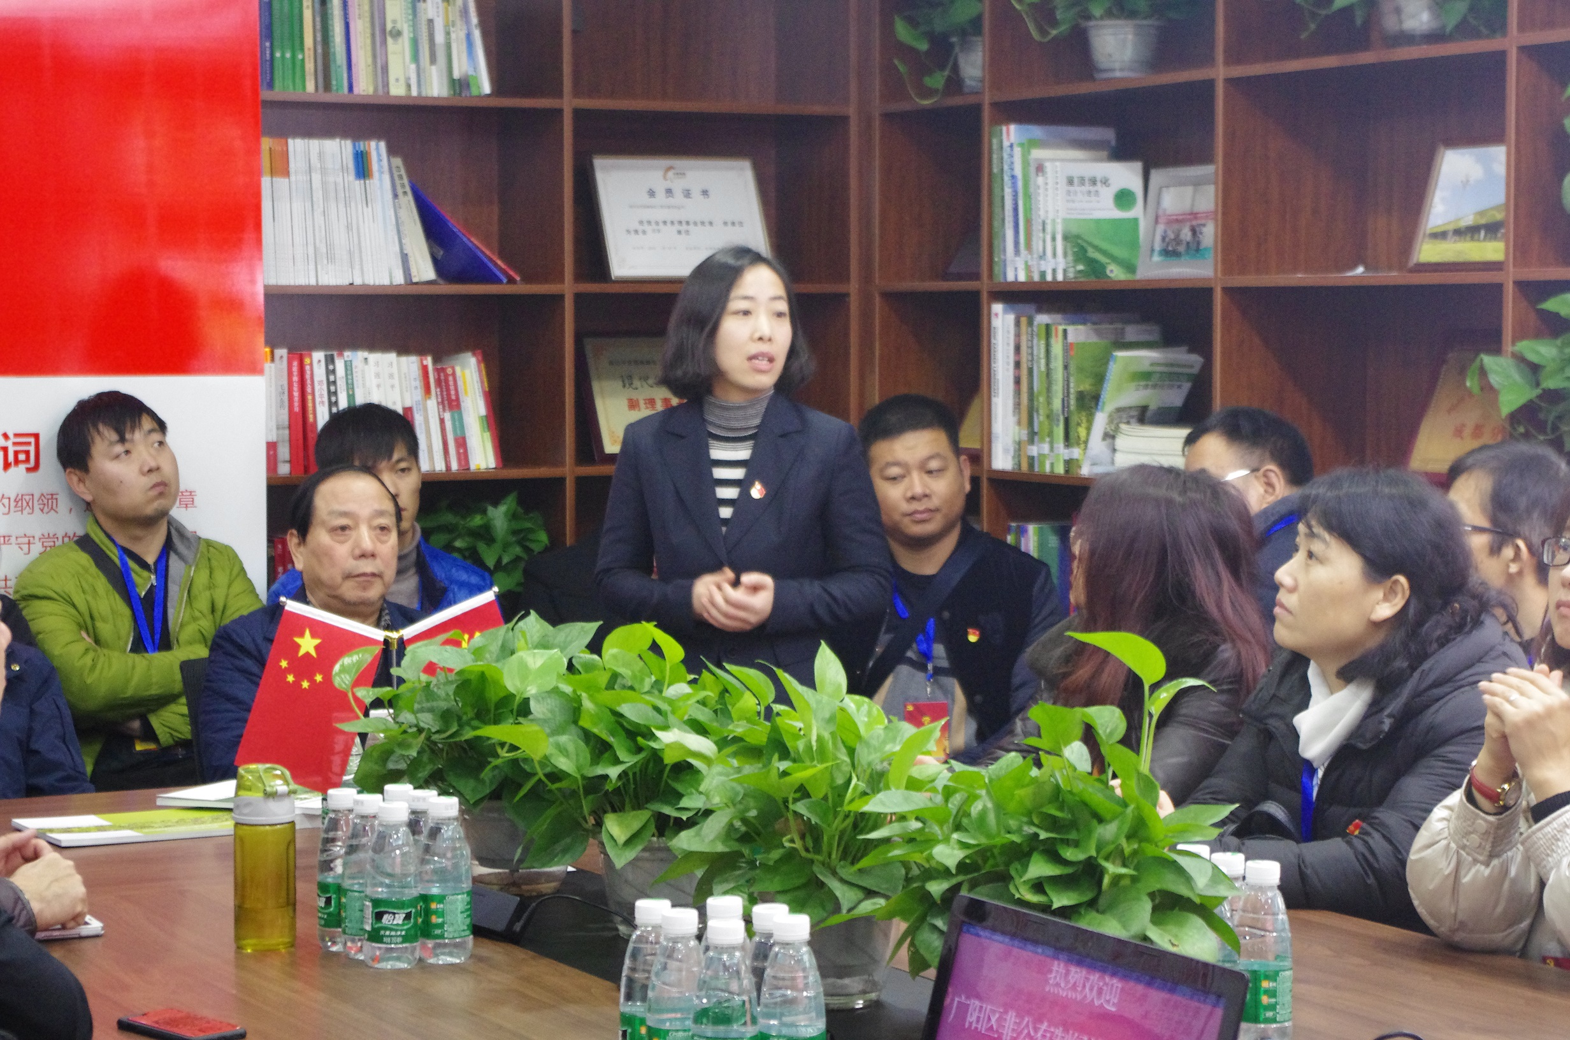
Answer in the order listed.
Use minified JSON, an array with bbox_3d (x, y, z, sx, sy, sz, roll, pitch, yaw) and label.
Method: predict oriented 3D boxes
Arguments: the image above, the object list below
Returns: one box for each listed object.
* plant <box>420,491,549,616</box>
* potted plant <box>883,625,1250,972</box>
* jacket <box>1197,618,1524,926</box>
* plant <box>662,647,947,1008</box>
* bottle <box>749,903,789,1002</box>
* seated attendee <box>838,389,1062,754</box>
[{"bbox_3d":[-0.587,0.100,6.870,0.280,0.305,0.270,0,3,0],"label":"plant"},{"bbox_3d":[0.253,0.313,3.308,0.330,0.417,0.320,0,3,0],"label":"potted plant"},{"bbox_3d":[0.710,0.419,4.370,0.430,0.600,0.460,-2,4,-23],"label":"jacket"},{"bbox_3d":[0.022,0.316,3.694,0.300,0.368,0.300,0,3,0],"label":"plant"},{"bbox_3d":[-0.012,0.438,3.225,0.061,0.179,0.061,0,3,0],"label":"bottle"},{"bbox_3d":[0.210,0.474,5.630,0.540,1.330,0.700,0,3,12],"label":"seated attendee"}]

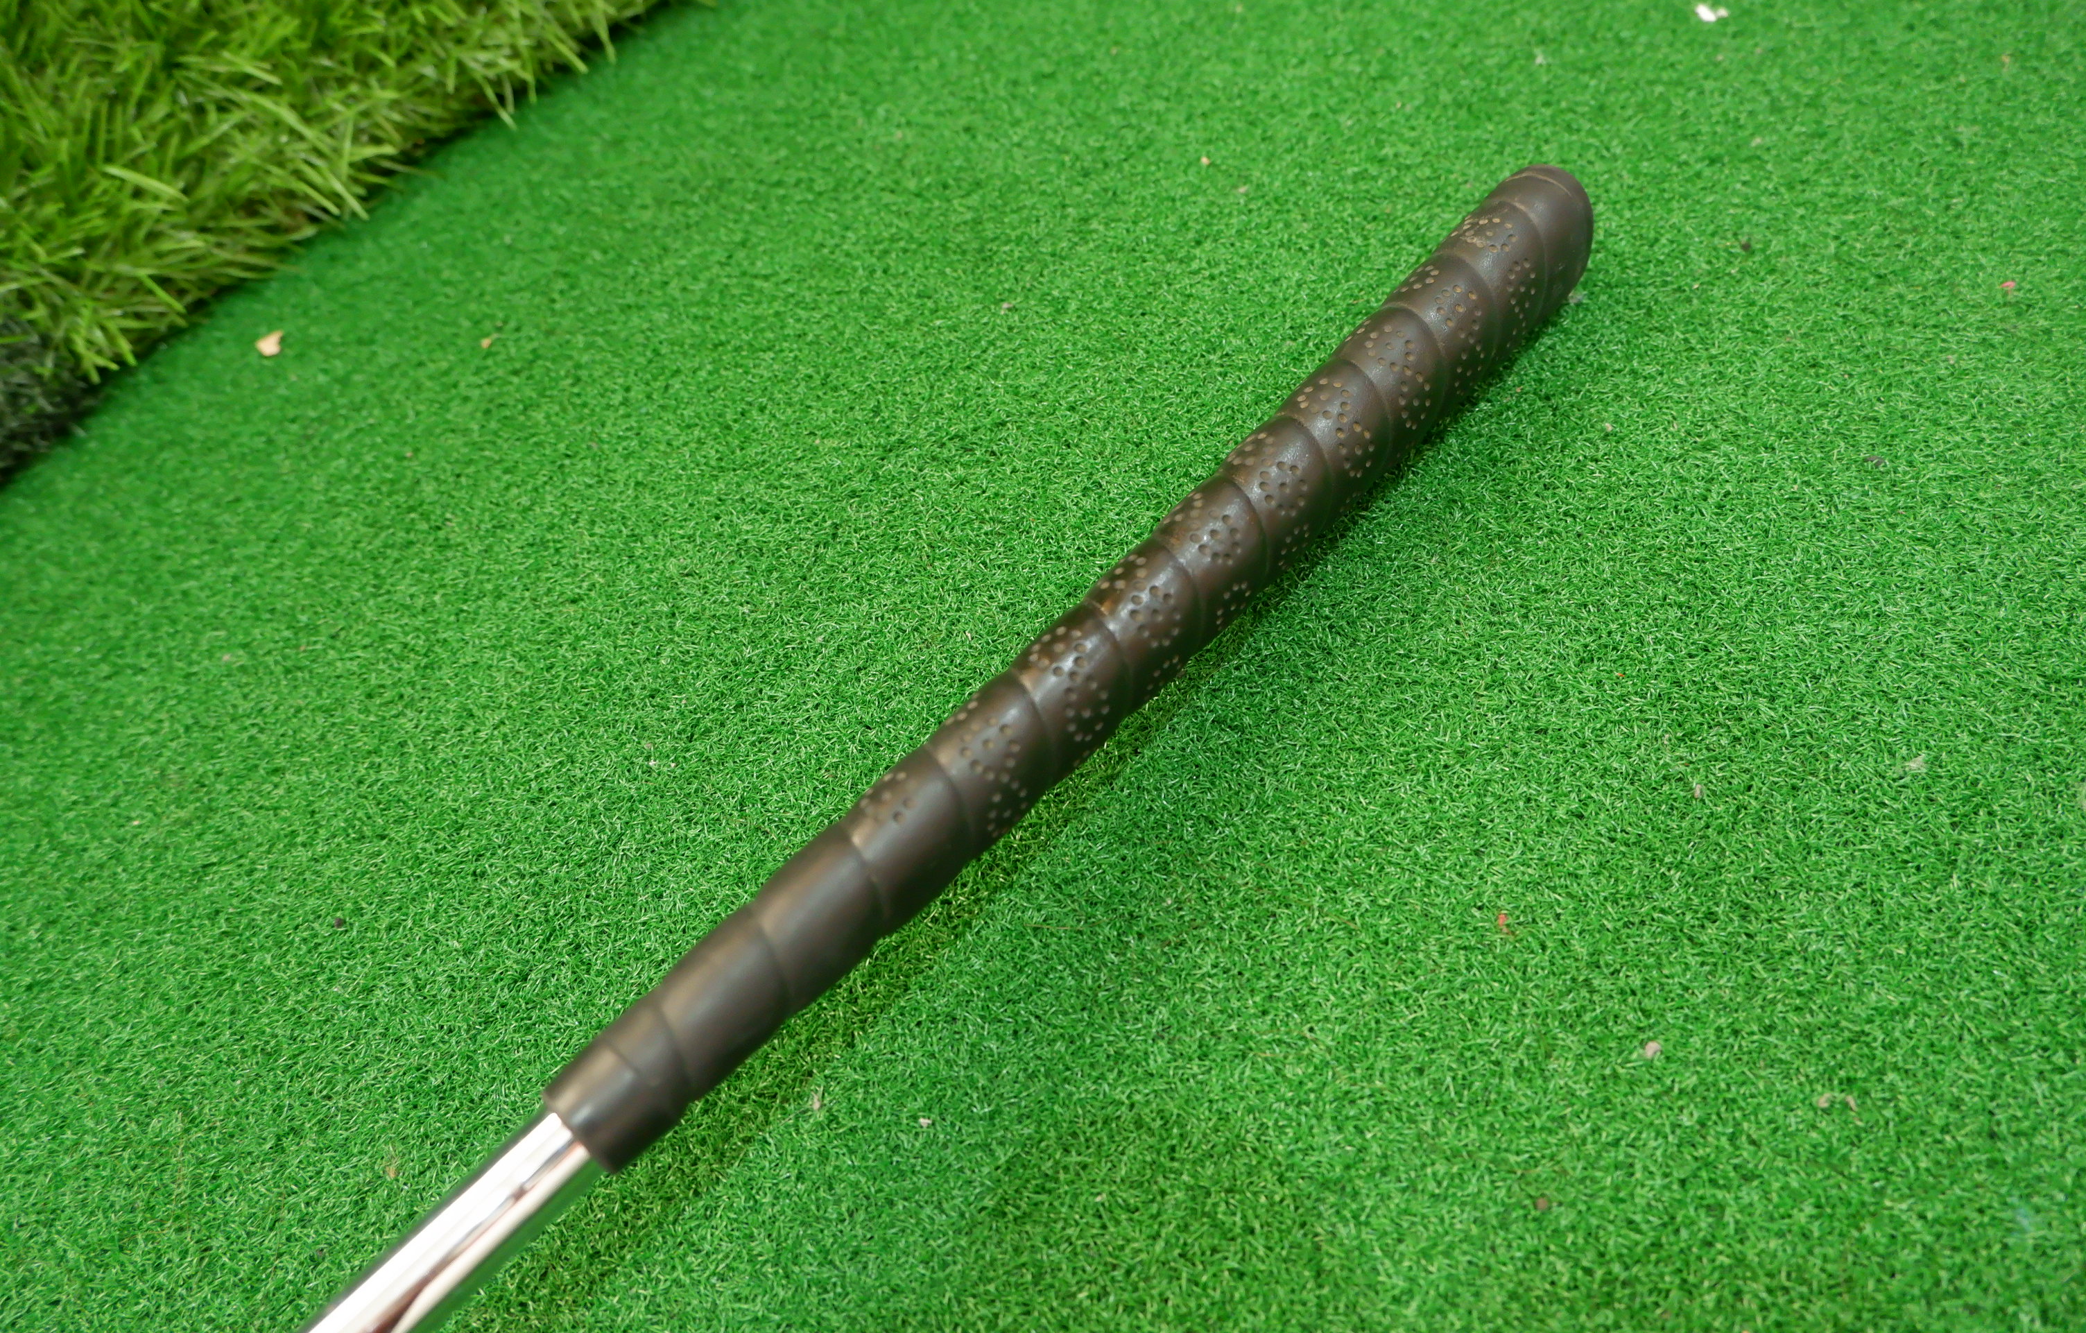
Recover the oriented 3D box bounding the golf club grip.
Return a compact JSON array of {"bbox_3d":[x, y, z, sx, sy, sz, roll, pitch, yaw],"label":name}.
[{"bbox_3d":[0.021,-0.012,0.255,0.027,0.027,0.270,37,69,29],"label":"golf club grip"}]

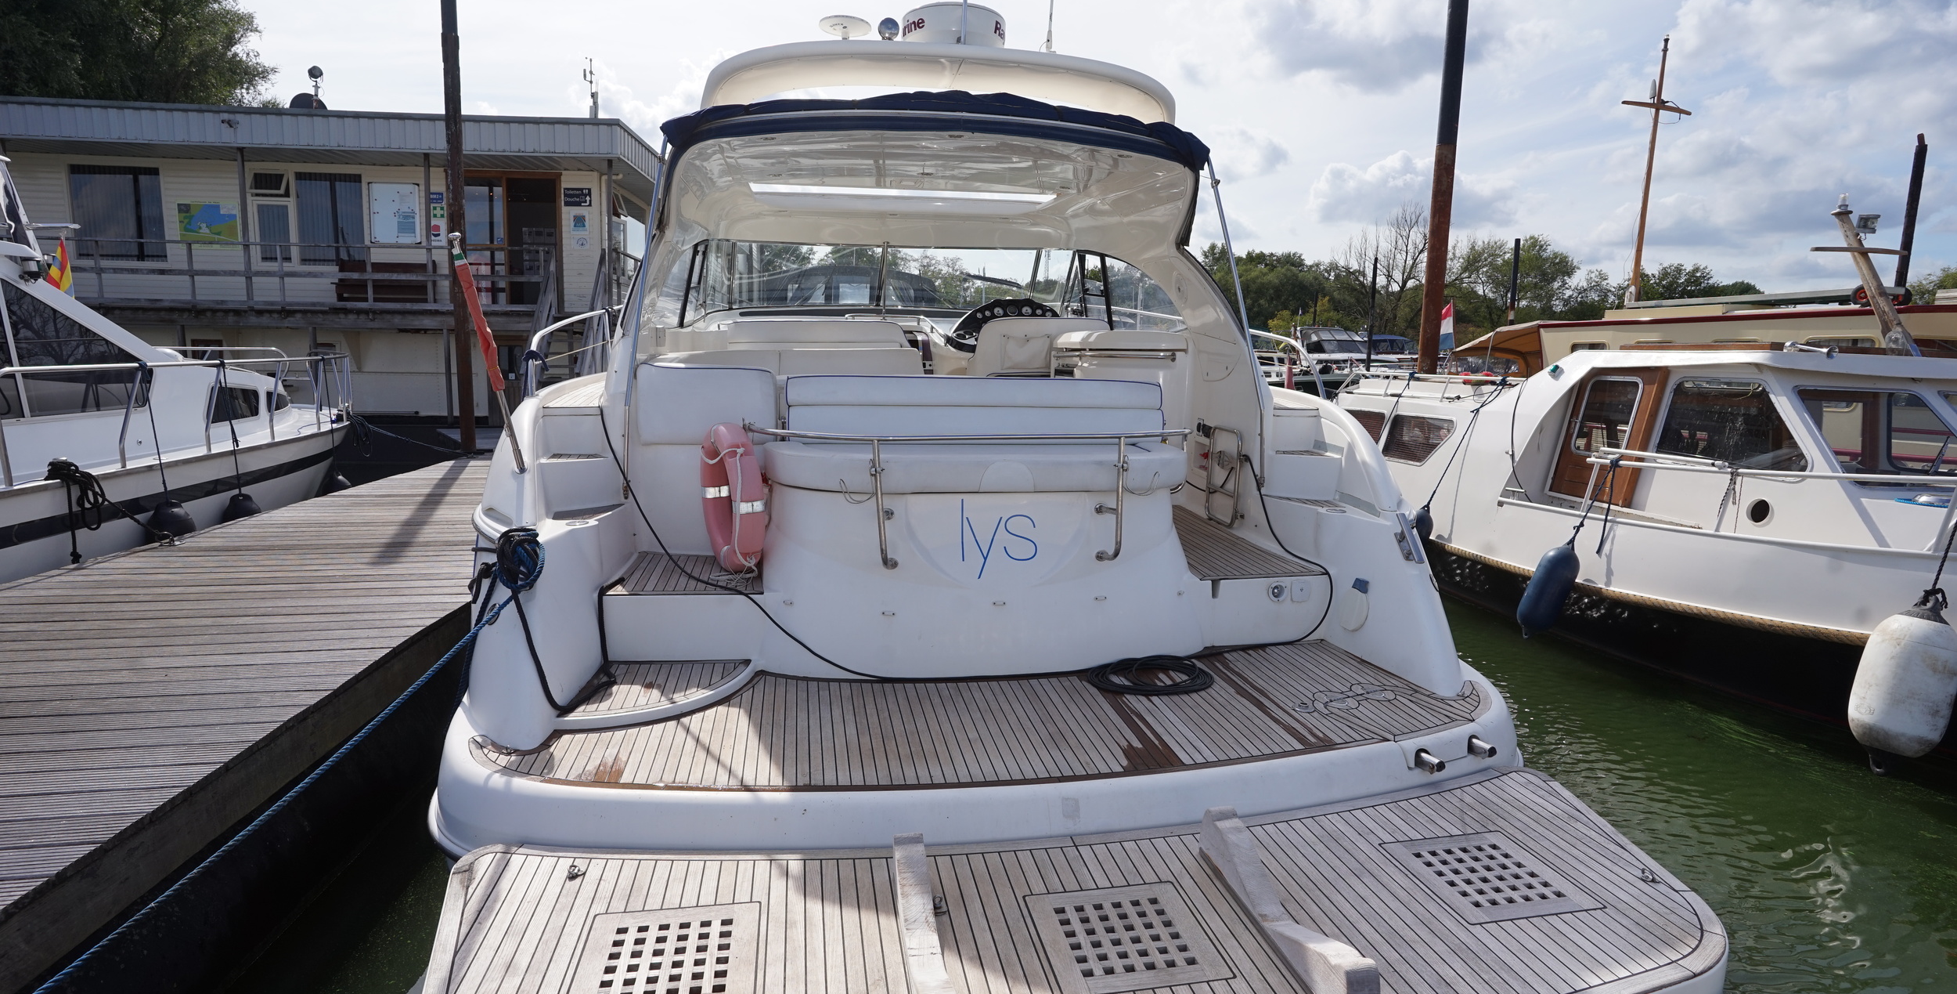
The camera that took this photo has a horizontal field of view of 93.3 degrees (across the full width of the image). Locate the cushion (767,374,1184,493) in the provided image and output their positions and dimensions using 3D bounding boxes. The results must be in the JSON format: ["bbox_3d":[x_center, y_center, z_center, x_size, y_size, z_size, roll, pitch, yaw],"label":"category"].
[{"bbox_3d":[-0.027,-0.321,4.680,2.120,0.520,0.800,0,7,-11],"label":"cushion"}]

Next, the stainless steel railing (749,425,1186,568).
[{"bbox_3d":[-0.055,-0.040,4.400,2.200,0.600,0.450,0,7,-11],"label":"stainless steel railing"}]

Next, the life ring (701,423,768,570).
[{"bbox_3d":[-1.174,-0.011,4.450,0.120,0.710,0.700,-3,8,-31],"label":"life ring"}]

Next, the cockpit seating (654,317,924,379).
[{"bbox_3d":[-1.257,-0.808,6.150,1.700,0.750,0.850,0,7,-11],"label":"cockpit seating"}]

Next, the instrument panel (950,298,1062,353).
[{"bbox_3d":[0.205,-1.382,7.500,0.880,0.380,0.400,0,7,-11],"label":"instrument panel"}]

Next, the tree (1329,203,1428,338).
[{"bbox_3d":[28.338,-13.271,65.000,7.000,14.000,7.000,1,7,0],"label":"tree"}]

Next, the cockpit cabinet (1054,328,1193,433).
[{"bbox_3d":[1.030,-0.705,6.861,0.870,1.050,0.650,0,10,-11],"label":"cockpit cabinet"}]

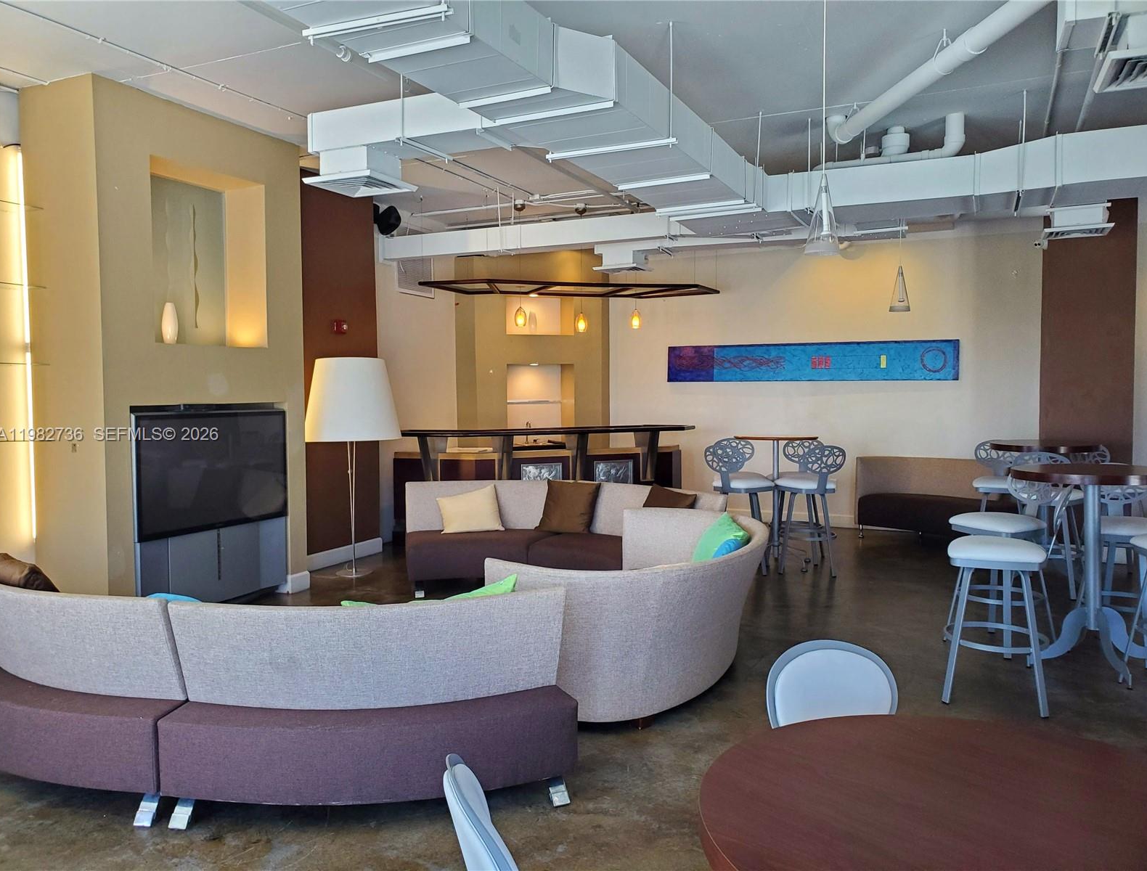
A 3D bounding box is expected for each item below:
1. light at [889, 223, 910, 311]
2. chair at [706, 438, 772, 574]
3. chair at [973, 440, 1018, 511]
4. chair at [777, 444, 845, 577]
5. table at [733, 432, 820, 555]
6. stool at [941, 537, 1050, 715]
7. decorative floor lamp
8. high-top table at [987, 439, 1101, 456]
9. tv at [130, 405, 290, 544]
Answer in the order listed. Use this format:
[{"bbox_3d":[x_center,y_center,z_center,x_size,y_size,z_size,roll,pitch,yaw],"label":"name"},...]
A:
[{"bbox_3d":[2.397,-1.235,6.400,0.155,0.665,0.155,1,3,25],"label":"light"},{"bbox_3d":[1.364,0.587,7.156,0.470,1.050,0.570,3,4,44],"label":"chair"},{"bbox_3d":[3.465,0.583,7.047,0.470,1.050,0.570,1,4,28],"label":"chair"},{"bbox_3d":[1.929,0.587,7.111,0.470,1.050,0.570,-1,3,-20],"label":"chair"},{"bbox_3d":[1.726,0.559,7.411,0.735,1.075,0.735,1,3,25],"label":"table"},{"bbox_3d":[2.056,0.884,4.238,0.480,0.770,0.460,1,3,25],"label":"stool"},{"bbox_3d":[-1.800,0.253,7.080,0.810,1.755,0.810,0,3,0],"label":"decorative floor lamp"},{"bbox_3d":[3.709,0.589,6.876,0.880,1.055,0.880,1,3,25],"label":"high-top table"},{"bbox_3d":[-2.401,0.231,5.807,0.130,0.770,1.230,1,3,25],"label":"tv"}]

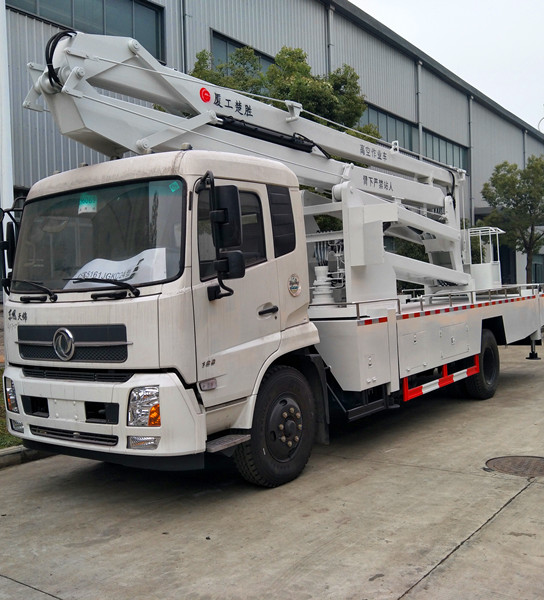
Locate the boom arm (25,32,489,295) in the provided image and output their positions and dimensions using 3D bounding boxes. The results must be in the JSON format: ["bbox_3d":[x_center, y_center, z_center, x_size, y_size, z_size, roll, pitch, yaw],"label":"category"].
[{"bbox_3d":[0.956,-1.081,7.596,0.950,2.230,8.249,-2,0,41],"label":"boom arm"}]

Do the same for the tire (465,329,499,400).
[{"bbox_3d":[3.008,0.939,8.138,0.275,1.020,1.020,-2,0,40],"label":"tire"}]

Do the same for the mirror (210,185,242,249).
[{"bbox_3d":[-0.314,-0.579,3.870,0.200,0.430,0.100,-2,0,31],"label":"mirror"}]

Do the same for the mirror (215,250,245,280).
[{"bbox_3d":[-0.293,-0.241,3.870,0.190,0.200,0.090,-2,0,31],"label":"mirror"}]

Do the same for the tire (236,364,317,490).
[{"bbox_3d":[0.002,1.084,4.796,0.265,1.020,1.020,-2,0,35],"label":"tire"}]

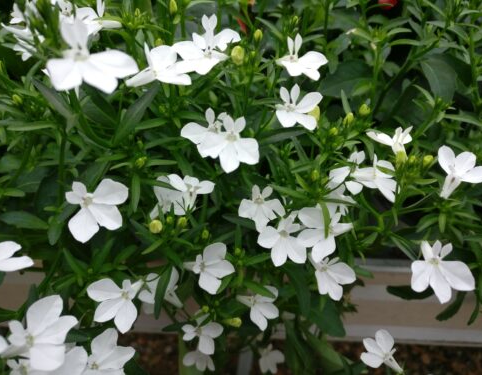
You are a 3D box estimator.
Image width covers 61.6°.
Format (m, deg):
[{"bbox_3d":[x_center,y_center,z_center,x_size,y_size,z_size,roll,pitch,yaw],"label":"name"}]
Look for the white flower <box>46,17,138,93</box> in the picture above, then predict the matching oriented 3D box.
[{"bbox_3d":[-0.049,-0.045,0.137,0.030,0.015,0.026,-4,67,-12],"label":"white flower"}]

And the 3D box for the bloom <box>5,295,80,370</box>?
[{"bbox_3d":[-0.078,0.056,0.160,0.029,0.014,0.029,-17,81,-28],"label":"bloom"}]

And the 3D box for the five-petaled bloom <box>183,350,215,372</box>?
[{"bbox_3d":[-0.023,0.093,0.220,0.018,0.018,0.011,0,3,0],"label":"five-petaled bloom"}]

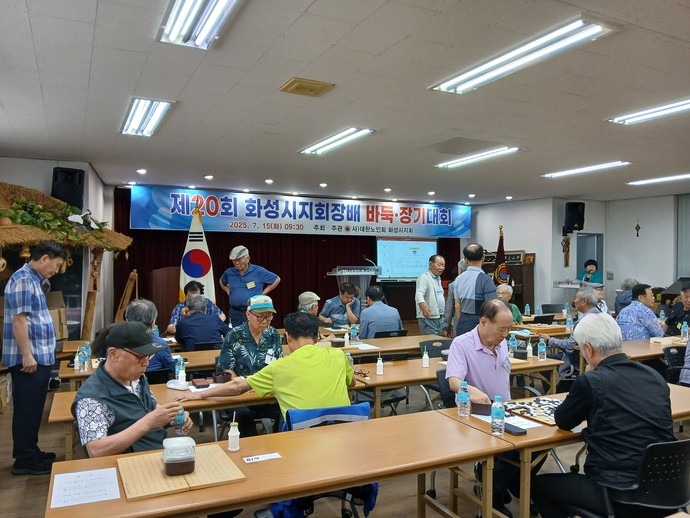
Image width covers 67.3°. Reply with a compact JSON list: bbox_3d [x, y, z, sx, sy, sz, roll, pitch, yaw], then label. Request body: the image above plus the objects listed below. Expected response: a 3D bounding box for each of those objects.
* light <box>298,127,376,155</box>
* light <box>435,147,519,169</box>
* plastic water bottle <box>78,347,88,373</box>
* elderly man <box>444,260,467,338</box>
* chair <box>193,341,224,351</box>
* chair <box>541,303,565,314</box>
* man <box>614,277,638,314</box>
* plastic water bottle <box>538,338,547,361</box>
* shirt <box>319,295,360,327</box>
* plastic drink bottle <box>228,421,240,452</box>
[{"bbox_3d":[-0.095,-1.210,5.365,0.310,0.080,1.250,0,0,-28],"label":"light"},{"bbox_3d":[1.530,-1.213,6.114,0.300,0.080,1.250,0,0,-27],"label":"light"},{"bbox_3d":[-1.923,0.737,3.812,0.064,0.180,0.064,0,0,0],"label":"plastic water bottle"},{"bbox_3d":[1.438,0.774,6.298,0.500,1.600,0.330,0,0,-24],"label":"elderly man"},{"bbox_3d":[-1.292,1.164,5.014,0.480,0.800,0.530,0,0,-28],"label":"chair"},{"bbox_3d":[3.447,1.158,8.312,0.470,0.800,0.500,0,0,-28],"label":"chair"},{"bbox_3d":[3.716,0.911,6.798,0.520,1.340,0.720,0,0,-37],"label":"man"},{"bbox_3d":[1.626,0.744,4.267,0.064,0.180,0.064,0,0,0],"label":"plastic water bottle"},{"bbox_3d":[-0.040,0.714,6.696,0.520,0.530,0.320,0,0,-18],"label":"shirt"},{"bbox_3d":[-0.475,0.764,2.235,0.051,0.115,0.051,0,0,0],"label":"plastic drink bottle"}]

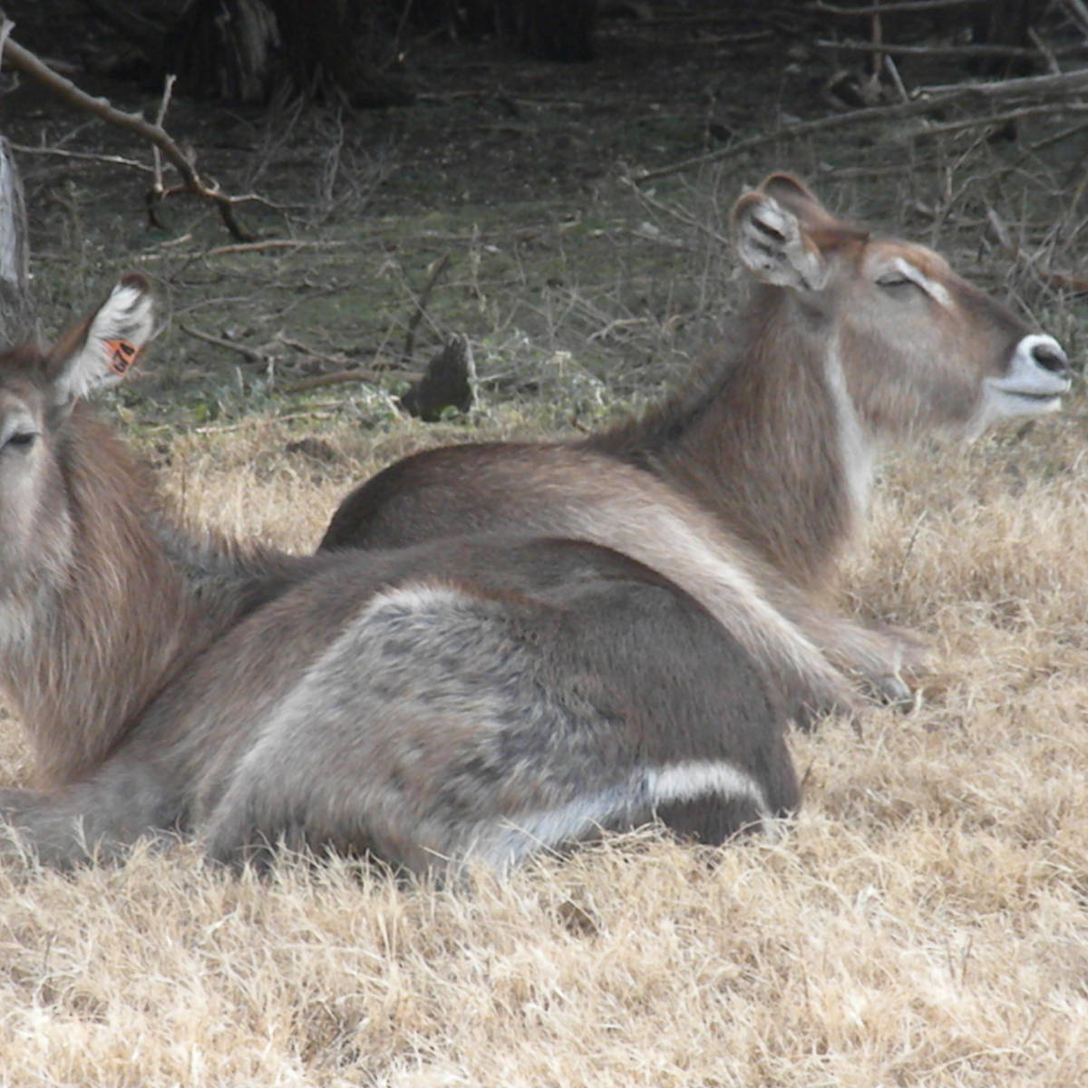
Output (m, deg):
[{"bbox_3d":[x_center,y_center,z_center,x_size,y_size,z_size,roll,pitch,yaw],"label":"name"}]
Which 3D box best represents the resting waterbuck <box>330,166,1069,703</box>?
[{"bbox_3d":[0.207,-0.145,14.550,1.180,0.780,0.580,-6,9,-43],"label":"resting waterbuck"}]

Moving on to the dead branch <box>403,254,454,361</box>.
[{"bbox_3d":[-0.224,-0.460,19.400,0.100,0.210,0.090,0,7,0],"label":"dead branch"}]

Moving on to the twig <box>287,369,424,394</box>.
[{"bbox_3d":[-0.362,-0.307,18.900,0.260,0.050,0.100,0,7,0],"label":"twig"}]

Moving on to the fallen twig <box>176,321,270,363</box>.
[{"bbox_3d":[-0.624,-0.393,19.500,0.180,0.075,0.160,0,7,0],"label":"fallen twig"}]

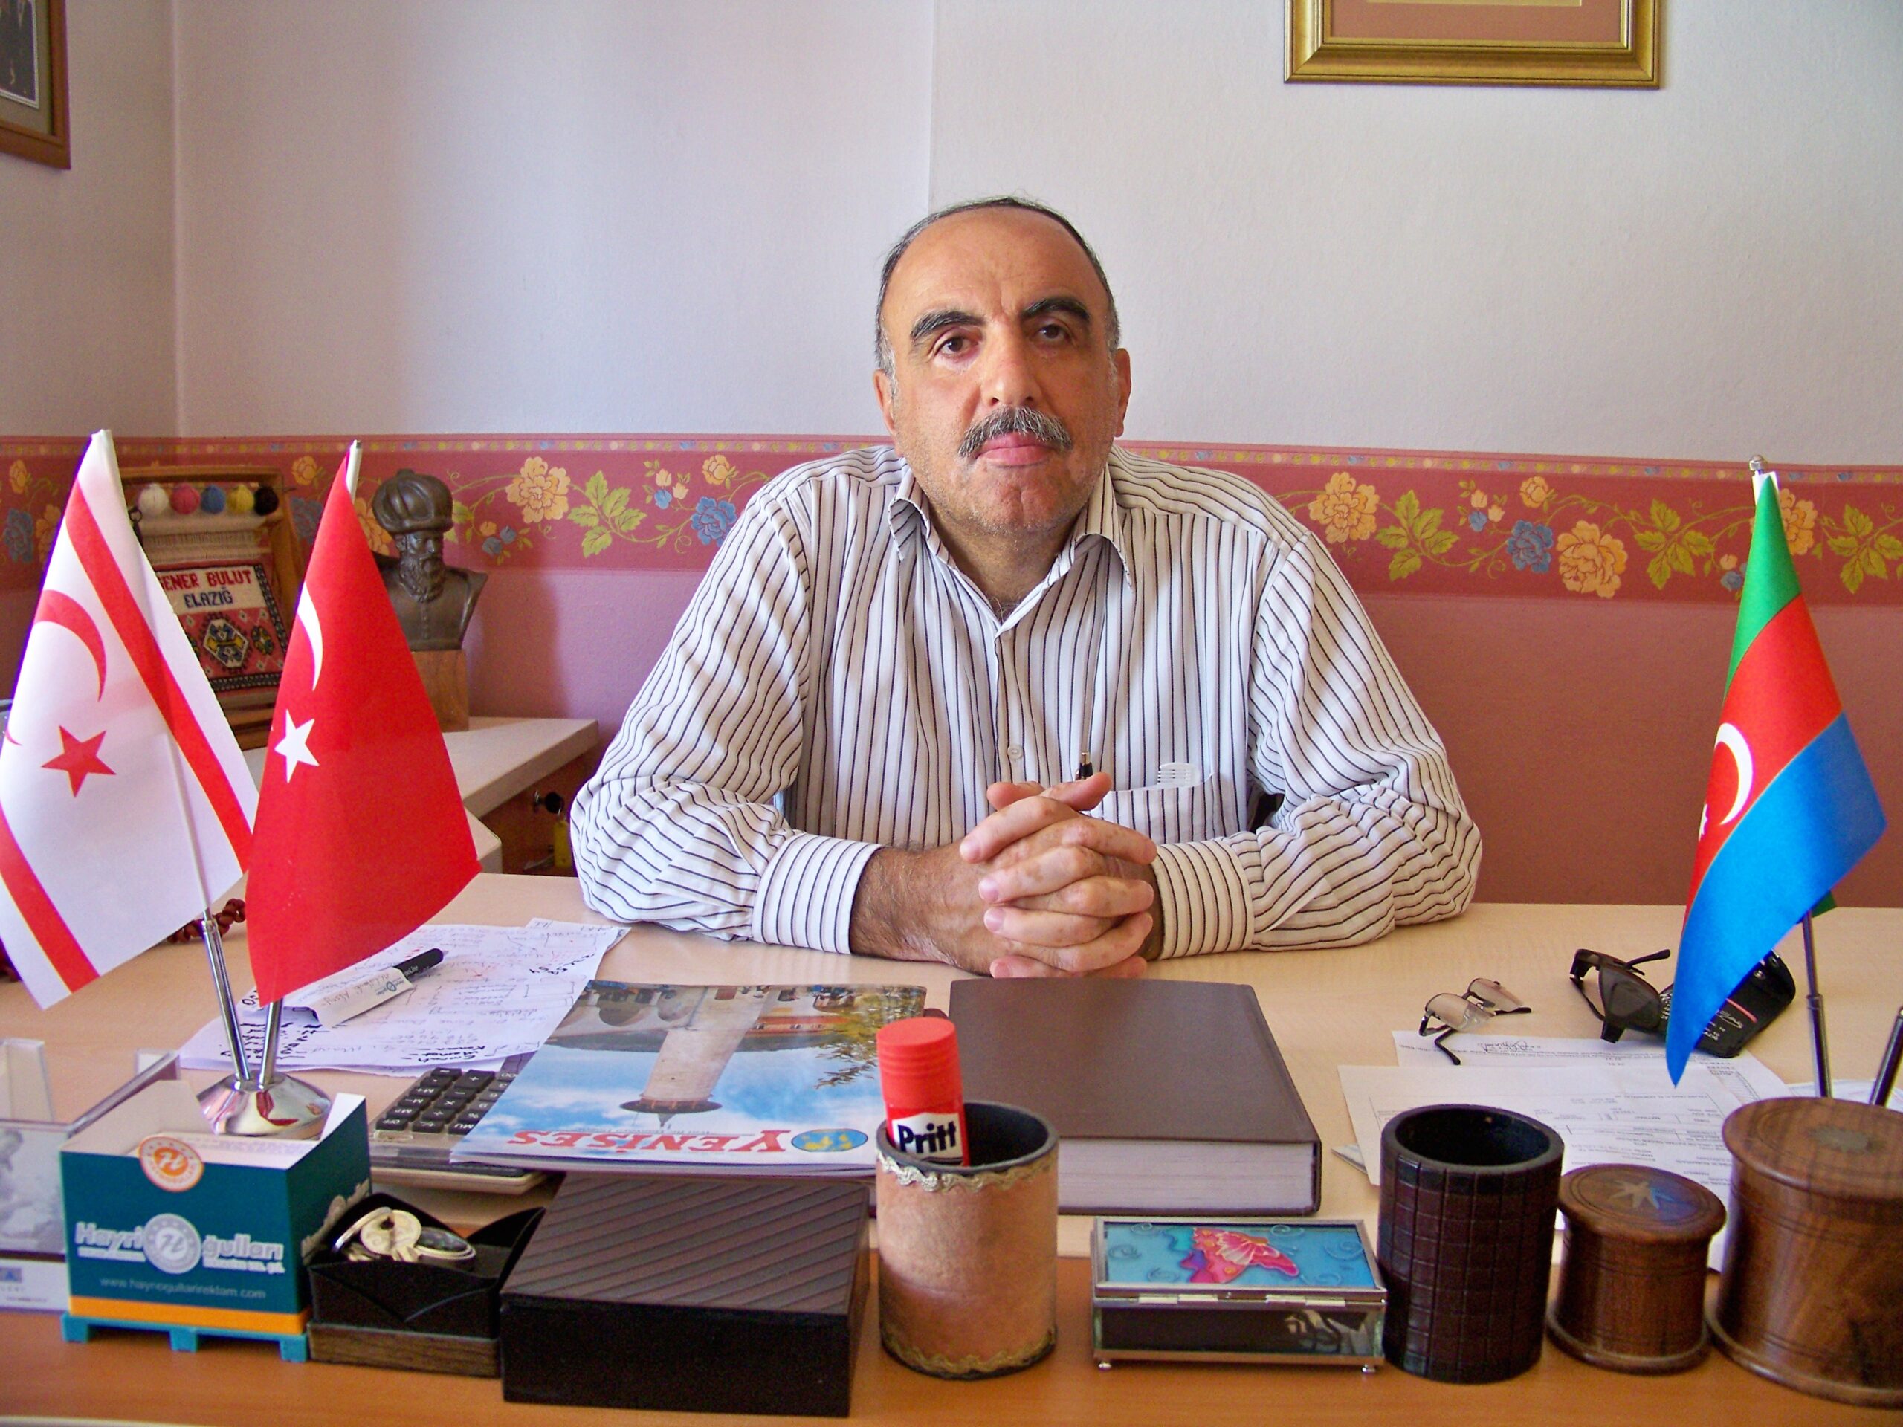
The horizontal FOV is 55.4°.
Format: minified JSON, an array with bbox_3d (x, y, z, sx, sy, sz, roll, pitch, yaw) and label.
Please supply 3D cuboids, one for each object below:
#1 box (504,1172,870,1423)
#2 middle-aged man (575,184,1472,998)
[{"bbox_3d":[-0.097,0.220,0.692,0.123,0.042,0.098,1,9,2],"label":"box"},{"bbox_3d":[0.058,0.252,1.430,0.650,1.255,0.600,1,9,3],"label":"middle-aged man"}]

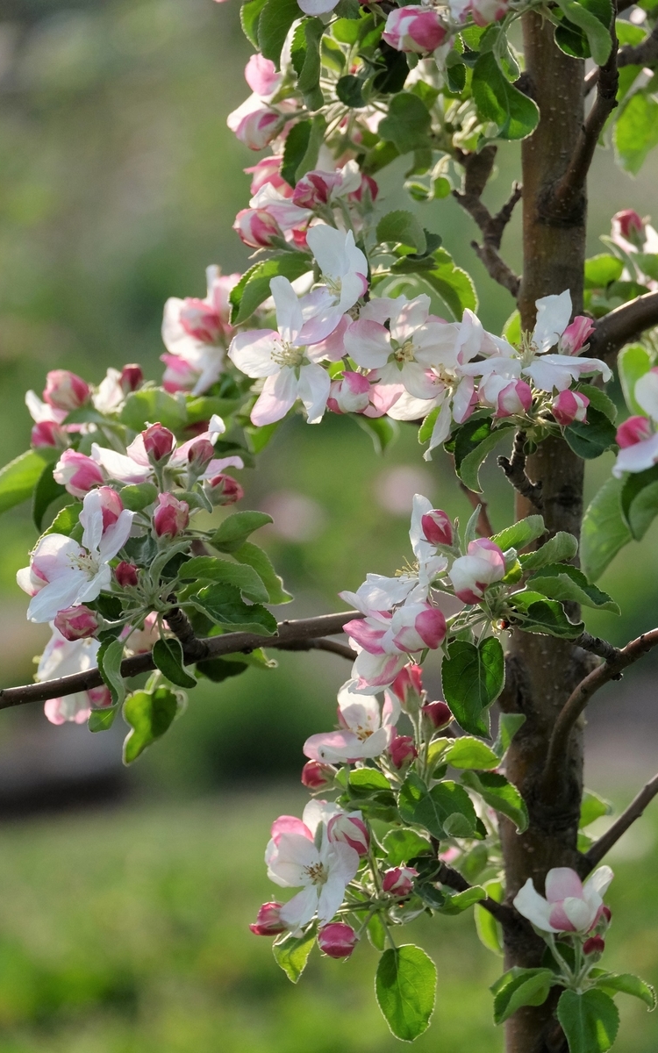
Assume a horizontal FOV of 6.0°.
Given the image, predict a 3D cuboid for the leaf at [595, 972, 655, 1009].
[{"bbox_3d":[0.111,0.174,2.370,0.024,0.011,0.017,16,15,5],"label":"leaf"}]

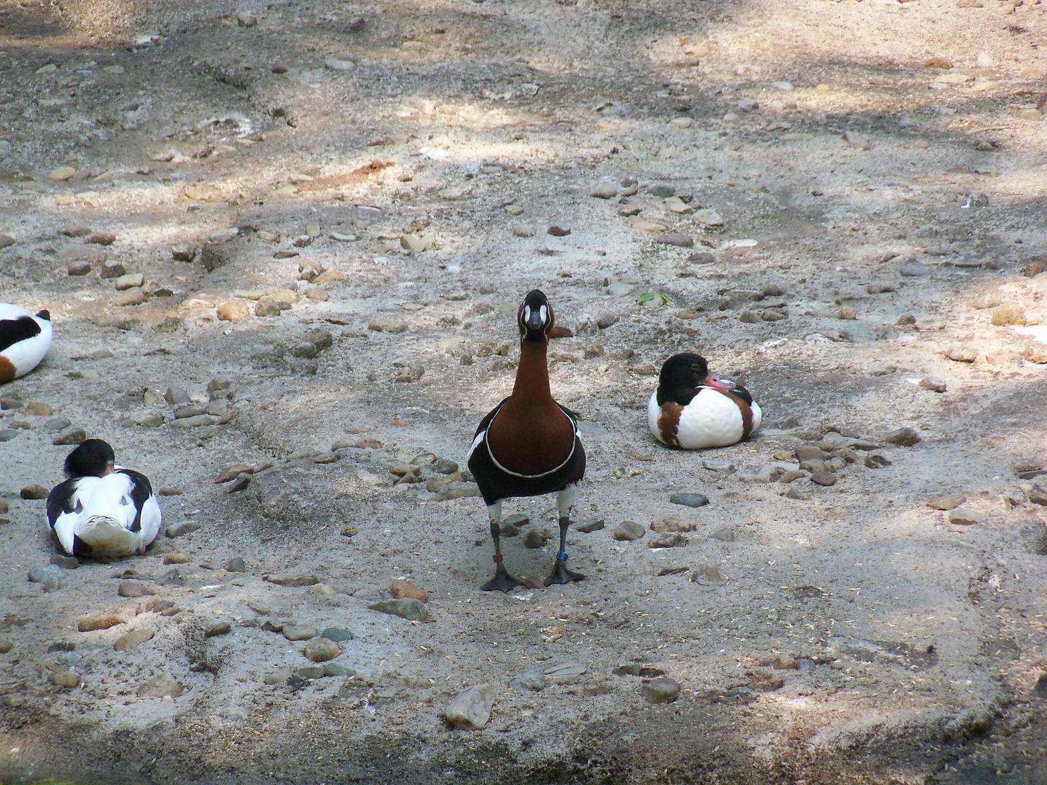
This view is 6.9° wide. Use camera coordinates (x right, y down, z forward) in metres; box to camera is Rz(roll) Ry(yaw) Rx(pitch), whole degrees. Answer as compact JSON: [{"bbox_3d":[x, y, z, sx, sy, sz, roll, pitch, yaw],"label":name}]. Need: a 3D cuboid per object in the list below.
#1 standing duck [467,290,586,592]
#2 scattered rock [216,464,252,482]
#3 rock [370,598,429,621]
[{"bbox_3d":[0.005,0.046,12.210,0.165,0.435,0.400,-2,13,-7],"label":"standing duck"},{"bbox_3d":[-0.423,0.118,12.650,0.054,0.023,0.035,0,13,0],"label":"scattered rock"},{"bbox_3d":[-0.175,0.303,12.081,0.081,0.030,0.045,0,13,0],"label":"rock"}]

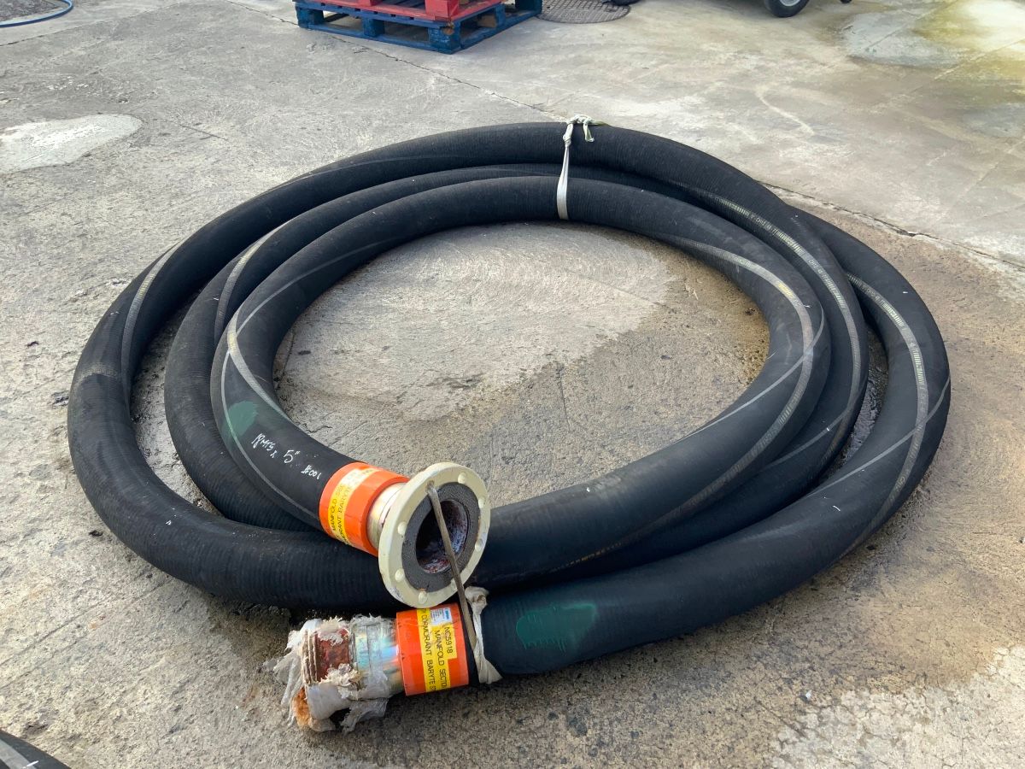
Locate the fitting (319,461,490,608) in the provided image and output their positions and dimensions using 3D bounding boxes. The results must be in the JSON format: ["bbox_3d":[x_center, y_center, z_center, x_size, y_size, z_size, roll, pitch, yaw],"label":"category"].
[{"bbox_3d":[-0.216,0.245,1.578,0.247,0.254,0.254,13,38,38],"label":"fitting"}]

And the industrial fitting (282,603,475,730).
[{"bbox_3d":[-0.263,0.526,1.647,0.337,0.174,0.174,-7,37,-8],"label":"industrial fitting"}]

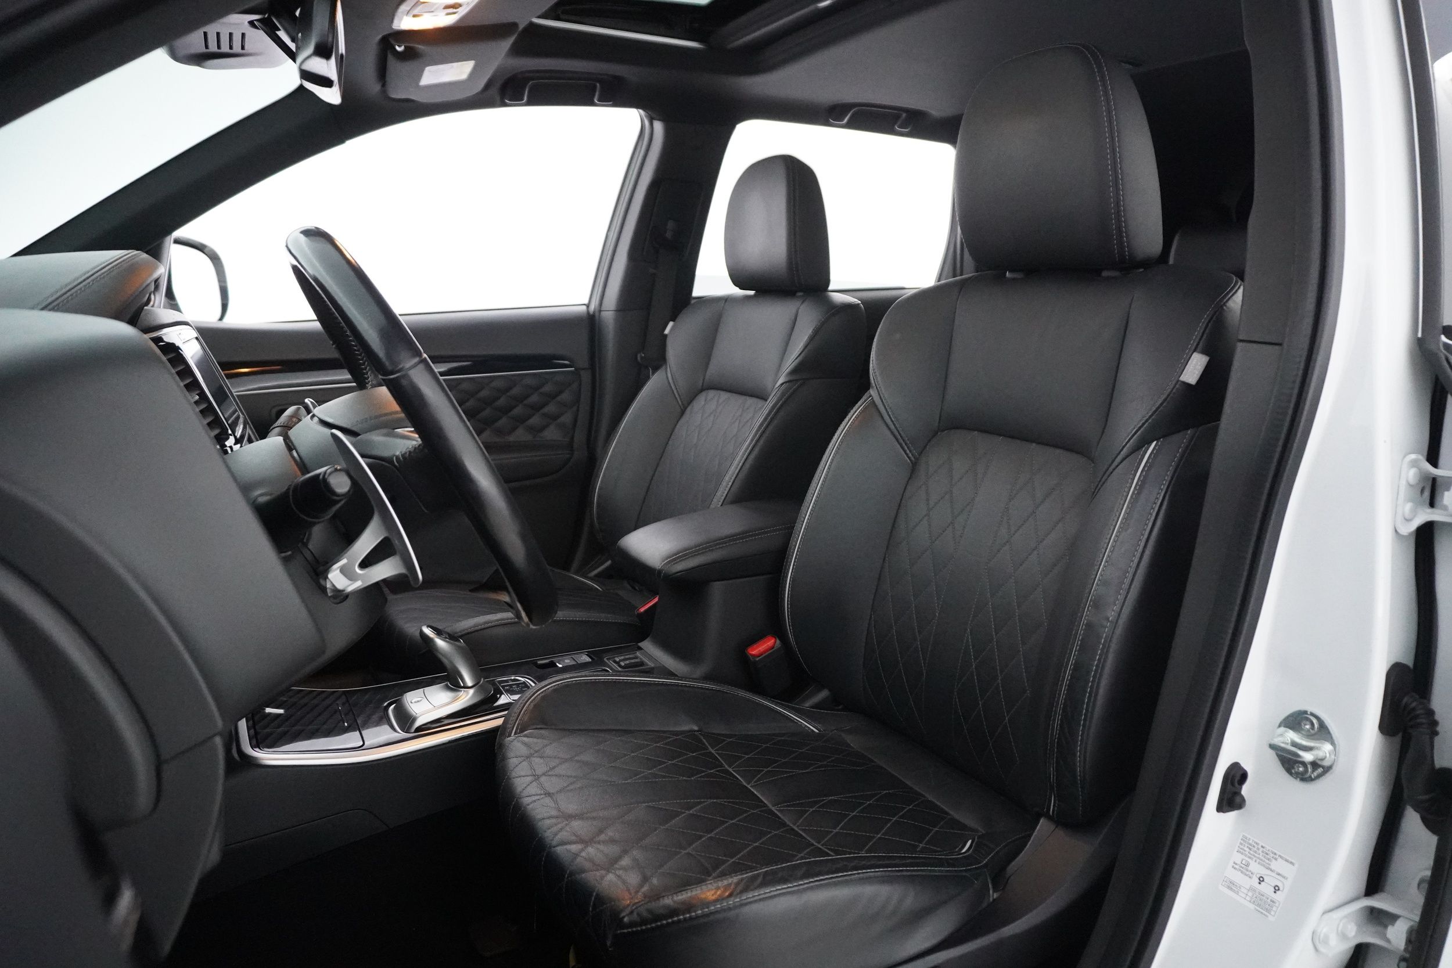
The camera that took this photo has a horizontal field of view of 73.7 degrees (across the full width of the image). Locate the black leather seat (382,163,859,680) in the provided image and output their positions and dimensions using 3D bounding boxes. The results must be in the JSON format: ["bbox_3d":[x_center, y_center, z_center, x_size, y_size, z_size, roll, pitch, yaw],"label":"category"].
[{"bbox_3d":[-0.205,-0.049,1.671,0.790,1.035,0.540,-6,11,-25],"label":"black leather seat"}]

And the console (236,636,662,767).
[{"bbox_3d":[-0.326,0.246,1.249,0.570,0.130,0.220,-6,11,-25],"label":"console"}]

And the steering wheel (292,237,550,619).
[{"bbox_3d":[-0.278,-0.024,0.812,0.110,0.375,0.375,-34,22,-17],"label":"steering wheel"}]

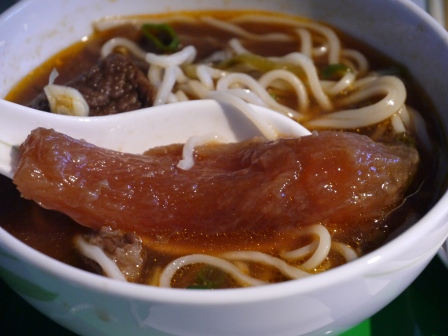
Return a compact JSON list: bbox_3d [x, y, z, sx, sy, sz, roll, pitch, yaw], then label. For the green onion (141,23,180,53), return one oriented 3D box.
[{"bbox_3d":[-0.026,-0.054,0.447,0.015,0.006,0.011,3,43,4],"label":"green onion"}]

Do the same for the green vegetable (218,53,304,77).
[{"bbox_3d":[0.016,-0.043,0.454,0.036,0.008,0.011,5,45,7],"label":"green vegetable"}]

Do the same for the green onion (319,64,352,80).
[{"bbox_3d":[0.044,-0.038,0.427,0.013,0.005,0.005,-1,43,0],"label":"green onion"}]

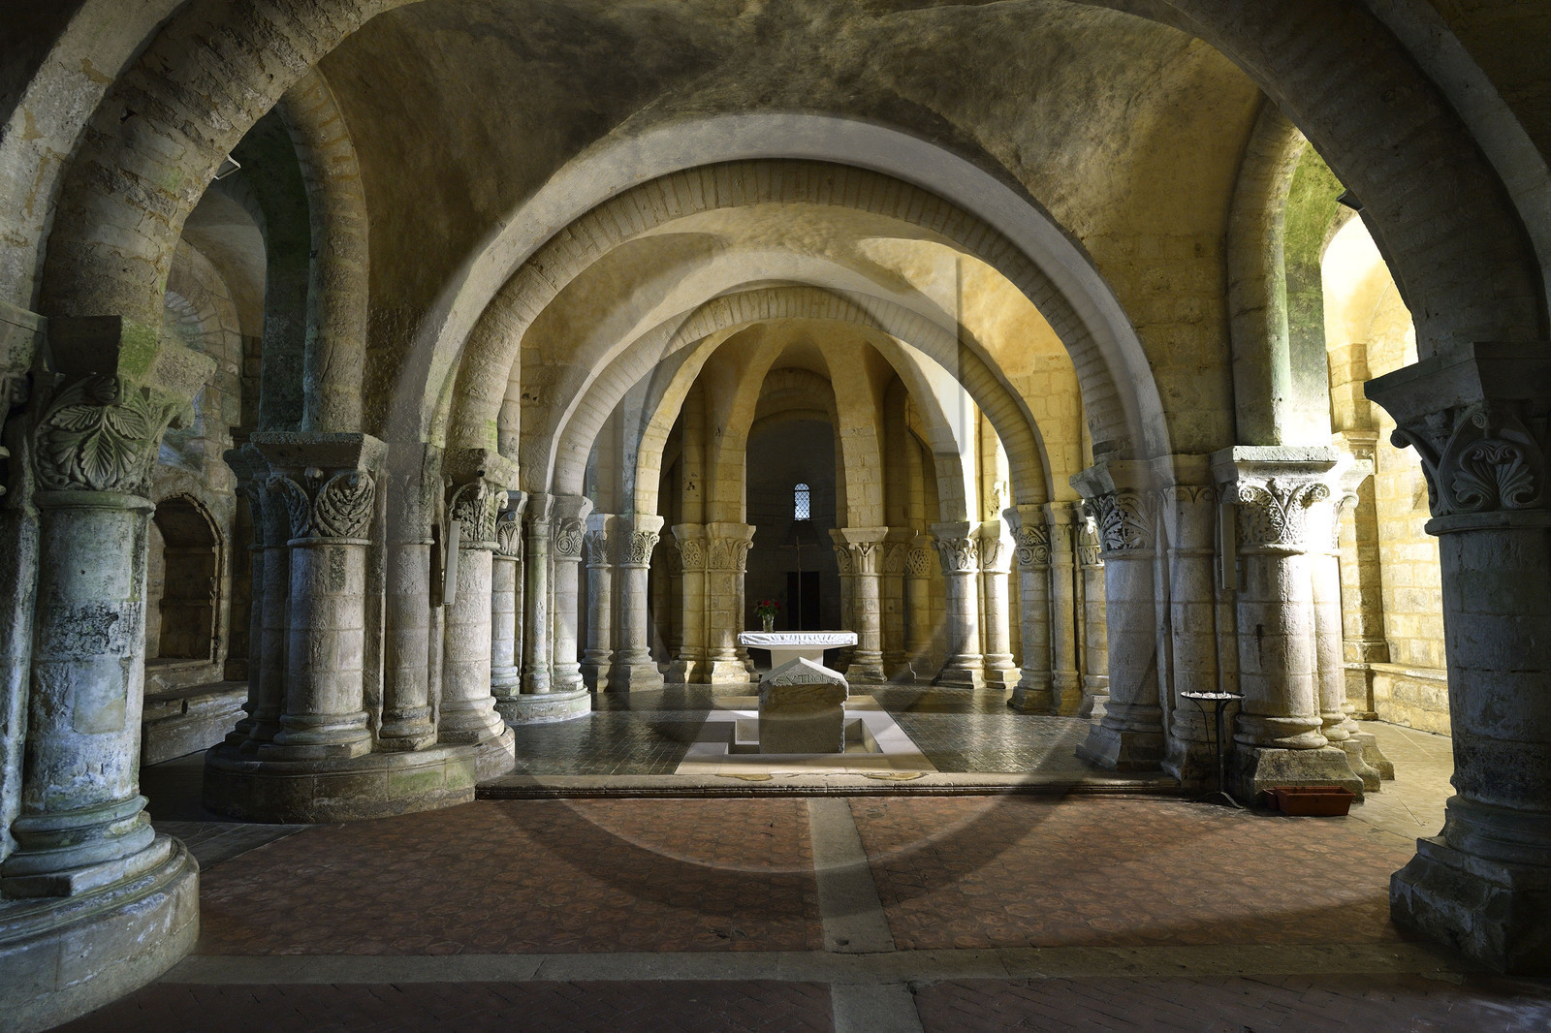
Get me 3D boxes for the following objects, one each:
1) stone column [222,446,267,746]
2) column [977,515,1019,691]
[{"bbox_3d":[-4.610,0.721,8.015,0.629,2.567,0.646,0,-5,0],"label":"stone column"},{"bbox_3d":[3.366,1.362,13.289,0.547,2.530,0.547,-5,-7,40],"label":"column"}]

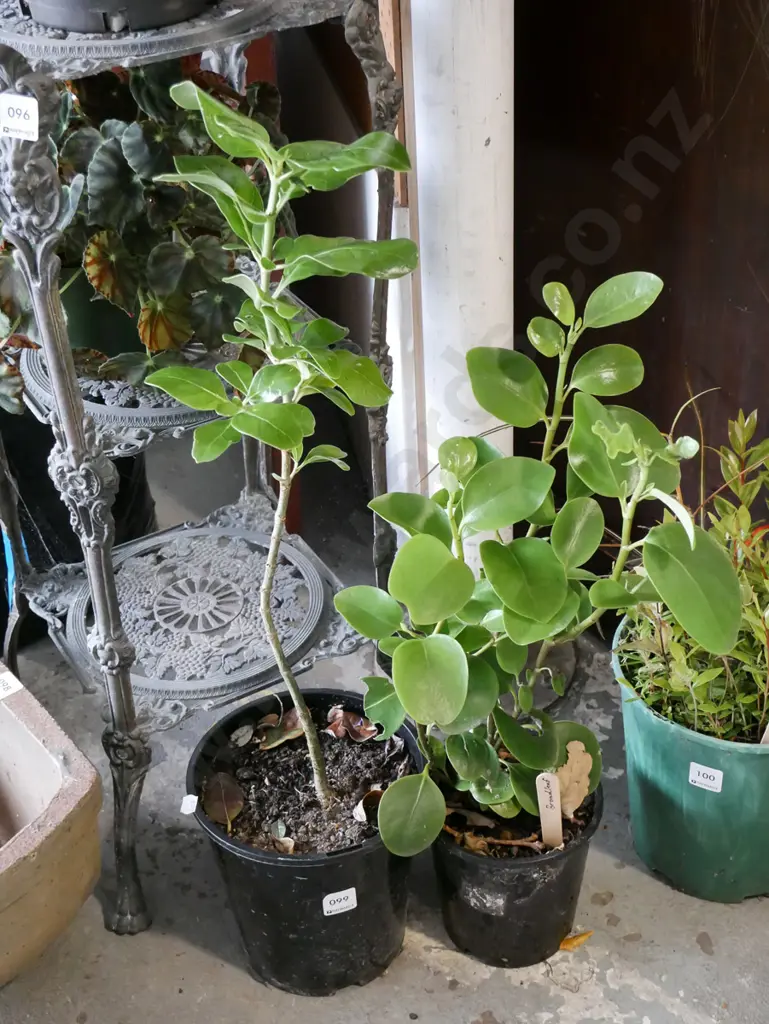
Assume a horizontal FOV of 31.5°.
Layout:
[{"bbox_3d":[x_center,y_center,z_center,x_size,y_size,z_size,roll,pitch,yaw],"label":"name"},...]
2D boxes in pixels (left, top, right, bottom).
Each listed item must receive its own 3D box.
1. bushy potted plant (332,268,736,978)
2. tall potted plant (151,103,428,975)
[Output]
[{"bbox_3d":[0.162,0.152,1.438,0.420,0.810,0.350,-3,33,0],"label":"bushy potted plant"},{"bbox_3d":[-0.094,0.077,1.386,0.290,1.016,0.290,-3,33,0],"label":"tall potted plant"}]

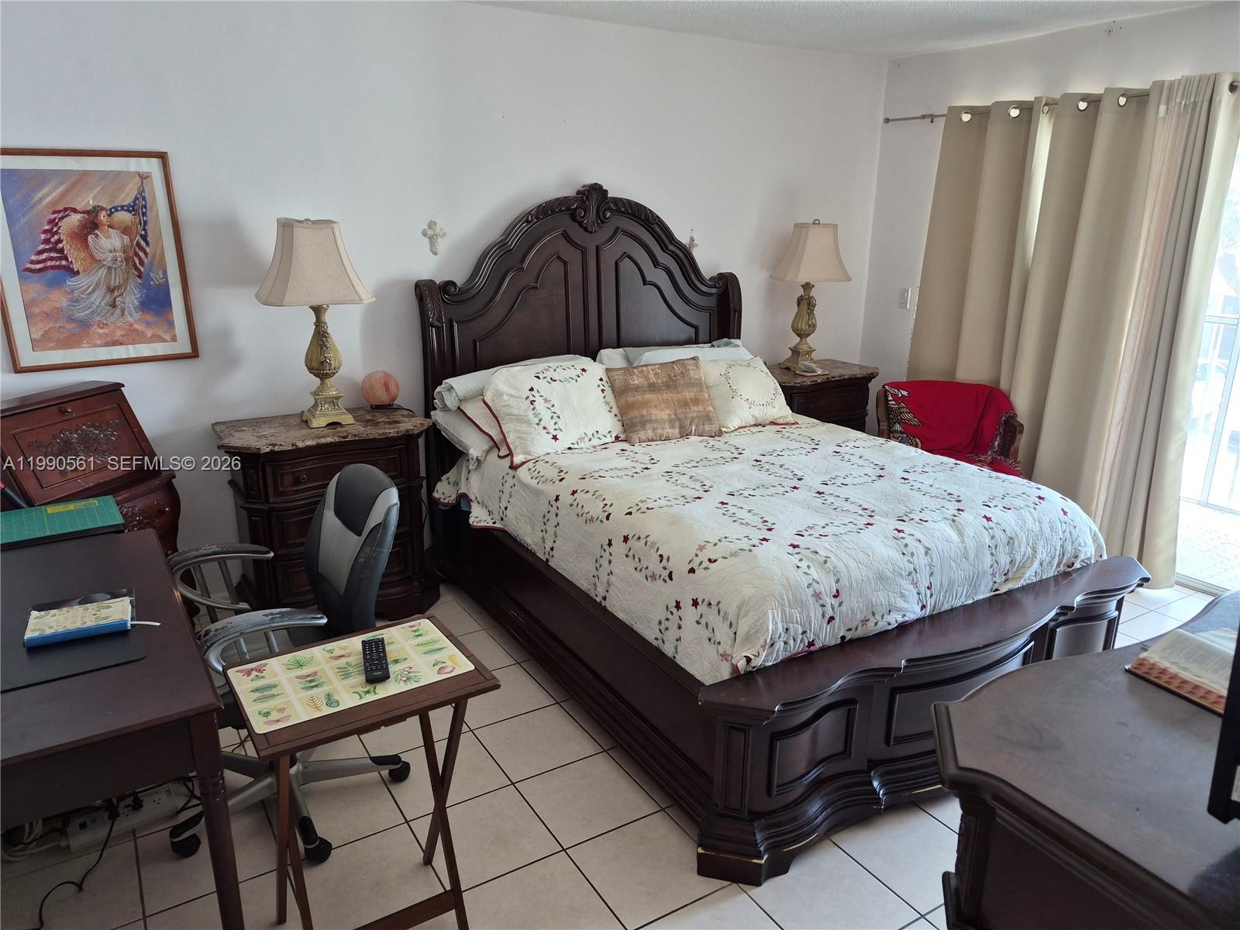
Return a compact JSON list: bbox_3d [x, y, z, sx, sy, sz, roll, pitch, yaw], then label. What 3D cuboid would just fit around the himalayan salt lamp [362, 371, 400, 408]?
[{"bbox_3d":[-1.004,-0.312,3.439,0.160,0.160,0.153,-10,20,-30],"label":"himalayan salt lamp"}]

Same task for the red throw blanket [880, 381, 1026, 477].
[{"bbox_3d":[1.642,-0.163,4.150,0.599,0.439,0.614,3,17,7],"label":"red throw blanket"}]

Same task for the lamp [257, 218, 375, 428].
[{"bbox_3d":[-1.165,-0.548,3.187,0.424,0.780,0.316,-10,20,-30],"label":"lamp"}]

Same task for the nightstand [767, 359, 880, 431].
[{"bbox_3d":[1.038,-0.119,4.552,0.792,0.786,0.537,-9,19,-29],"label":"nightstand"}]

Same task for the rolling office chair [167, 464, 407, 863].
[{"bbox_3d":[-0.915,0.478,2.208,0.660,0.958,0.614,-6,18,-21],"label":"rolling office chair"}]

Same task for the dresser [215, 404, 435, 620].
[{"bbox_3d":[-1.152,0.229,3.322,0.792,0.786,0.537,-9,19,-30],"label":"dresser"}]

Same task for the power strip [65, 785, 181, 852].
[{"bbox_3d":[-1.337,0.946,2.223,0.276,0.046,0.101,-10,20,-30],"label":"power strip"}]

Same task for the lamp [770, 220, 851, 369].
[{"bbox_3d":[1.023,-0.913,4.467,0.424,0.783,0.316,-3,17,-10],"label":"lamp"}]

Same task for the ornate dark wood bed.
[{"bbox_3d":[0.457,-0.163,3.063,1.765,1.719,2.333,-9,19,-29],"label":"ornate dark wood bed"}]

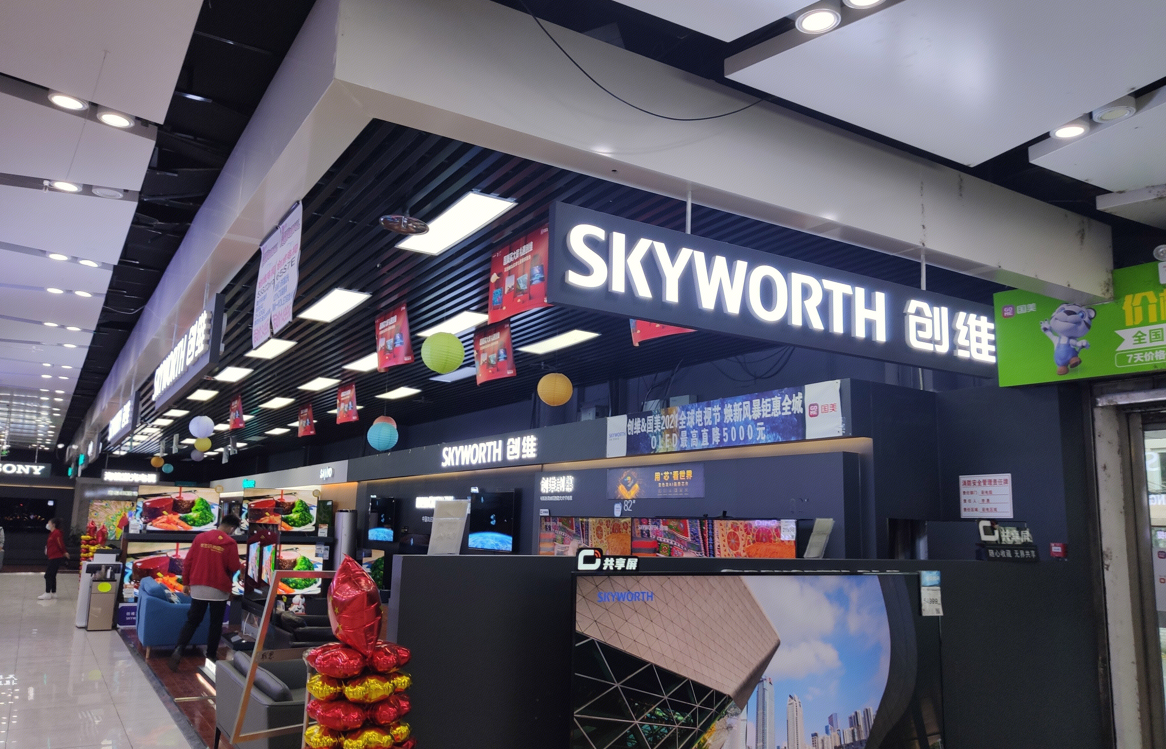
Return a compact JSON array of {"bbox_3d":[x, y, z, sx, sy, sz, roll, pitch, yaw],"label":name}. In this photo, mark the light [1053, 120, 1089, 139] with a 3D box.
[{"bbox_3d":[2.616,-1.349,4.704,0.190,0.090,0.190,7,-11,-31],"label":"light"}]

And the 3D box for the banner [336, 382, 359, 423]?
[{"bbox_3d":[-3.139,0.393,11.659,0.050,0.490,0.610,9,-12,-37],"label":"banner"}]

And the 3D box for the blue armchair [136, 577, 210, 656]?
[{"bbox_3d":[-5.179,3.067,11.173,0.750,0.930,0.840,8,-12,-33],"label":"blue armchair"}]

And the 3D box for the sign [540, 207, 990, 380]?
[{"bbox_3d":[1.295,-0.384,4.947,3.380,0.500,0.120,7,-11,-31],"label":"sign"}]

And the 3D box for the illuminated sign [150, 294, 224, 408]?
[{"bbox_3d":[-3.429,-0.095,7.484,0.120,0.500,3.340,7,-11,-31],"label":"illuminated sign"}]

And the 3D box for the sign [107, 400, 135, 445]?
[{"bbox_3d":[-6.682,0.698,12.714,0.120,0.490,3.380,7,-11,-31],"label":"sign"}]

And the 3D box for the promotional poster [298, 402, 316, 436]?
[{"bbox_3d":[-4.424,0.751,14.051,0.040,0.480,0.600,9,-12,-35],"label":"promotional poster"}]

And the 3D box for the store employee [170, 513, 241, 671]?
[{"bbox_3d":[-4.535,2.580,10.614,0.620,1.740,0.500,3,-10,-6],"label":"store employee"}]

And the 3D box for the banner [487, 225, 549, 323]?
[{"bbox_3d":[-0.399,-0.600,5.368,0.040,0.485,0.670,8,-12,-35],"label":"banner"}]

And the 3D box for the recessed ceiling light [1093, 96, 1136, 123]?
[{"bbox_3d":[2.704,-1.387,4.466,0.190,0.090,0.190,7,-11,-31],"label":"recessed ceiling light"}]

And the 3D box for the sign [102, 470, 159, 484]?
[{"bbox_3d":[-14.435,3.291,27.975,1.650,0.390,0.120,7,-11,-31],"label":"sign"}]

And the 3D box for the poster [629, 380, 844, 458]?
[{"bbox_3d":[1.161,0.425,7.574,0.020,0.421,2.813,7,-11,-31],"label":"poster"}]

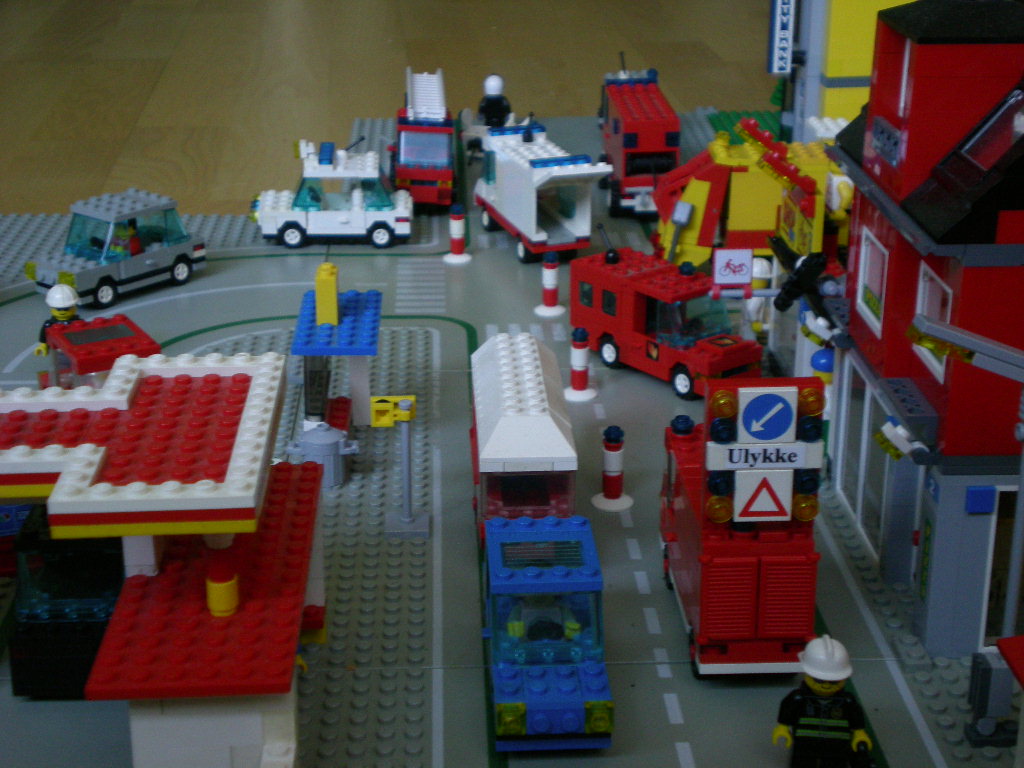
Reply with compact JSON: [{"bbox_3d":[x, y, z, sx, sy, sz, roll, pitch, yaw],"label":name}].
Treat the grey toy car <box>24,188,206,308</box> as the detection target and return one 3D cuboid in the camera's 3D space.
[{"bbox_3d":[-0.199,-0.069,0.838,0.034,0.046,0.086,16,26,34],"label":"grey toy car"}]

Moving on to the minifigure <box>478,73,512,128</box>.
[{"bbox_3d":[-0.013,-0.195,1.161,0.025,0.042,0.016,0,21,-1],"label":"minifigure"}]

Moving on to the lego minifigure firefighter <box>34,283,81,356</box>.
[{"bbox_3d":[-0.195,-0.023,0.726,0.025,0.043,0.017,-3,22,-8],"label":"lego minifigure firefighter"}]

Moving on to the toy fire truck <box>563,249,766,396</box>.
[{"bbox_3d":[0.067,-0.027,0.736,0.034,0.046,0.090,-16,27,-35],"label":"toy fire truck"}]

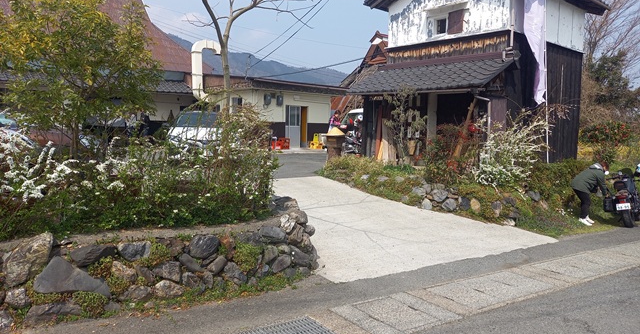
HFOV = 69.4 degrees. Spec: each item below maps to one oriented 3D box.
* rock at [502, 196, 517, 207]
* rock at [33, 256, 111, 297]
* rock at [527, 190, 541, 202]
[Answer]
[{"bbox_3d":[3.362,0.612,8.200,0.250,0.200,0.200,3,6,20],"label":"rock"},{"bbox_3d":[-2.231,0.988,4.150,0.680,0.370,0.260,-1,6,-20],"label":"rock"},{"bbox_3d":[4.162,0.565,9.000,0.238,0.211,0.202,3,5,27],"label":"rock"}]

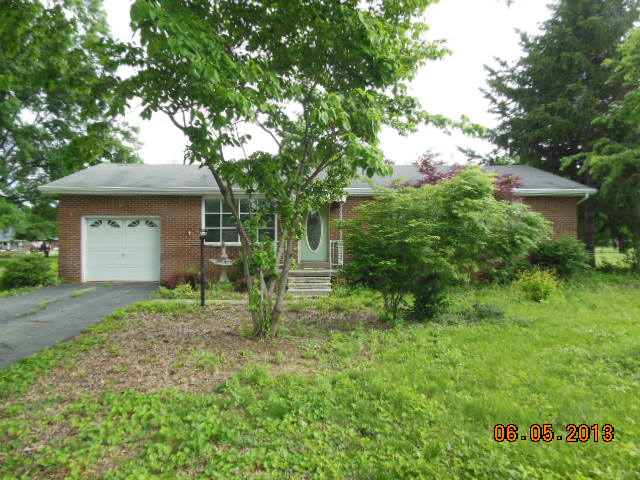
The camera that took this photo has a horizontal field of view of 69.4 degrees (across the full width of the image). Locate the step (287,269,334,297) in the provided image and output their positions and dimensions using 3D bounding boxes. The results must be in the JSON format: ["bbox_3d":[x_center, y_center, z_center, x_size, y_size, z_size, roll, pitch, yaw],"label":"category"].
[{"bbox_3d":[-0.250,1.200,13.200,1.320,0.740,1.100,0,0,-1],"label":"step"}]

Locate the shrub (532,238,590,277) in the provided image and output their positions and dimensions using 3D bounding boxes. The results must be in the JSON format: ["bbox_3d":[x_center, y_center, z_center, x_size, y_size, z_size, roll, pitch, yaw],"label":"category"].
[{"bbox_3d":[7.230,0.520,13.850,1.800,1.280,1.600,0,0,-1],"label":"shrub"}]

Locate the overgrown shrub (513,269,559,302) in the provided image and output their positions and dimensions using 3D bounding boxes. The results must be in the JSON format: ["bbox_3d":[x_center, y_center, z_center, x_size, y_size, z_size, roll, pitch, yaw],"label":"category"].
[{"bbox_3d":[5.330,1.120,11.450,1.130,0.850,1.050,0,0,-1],"label":"overgrown shrub"}]

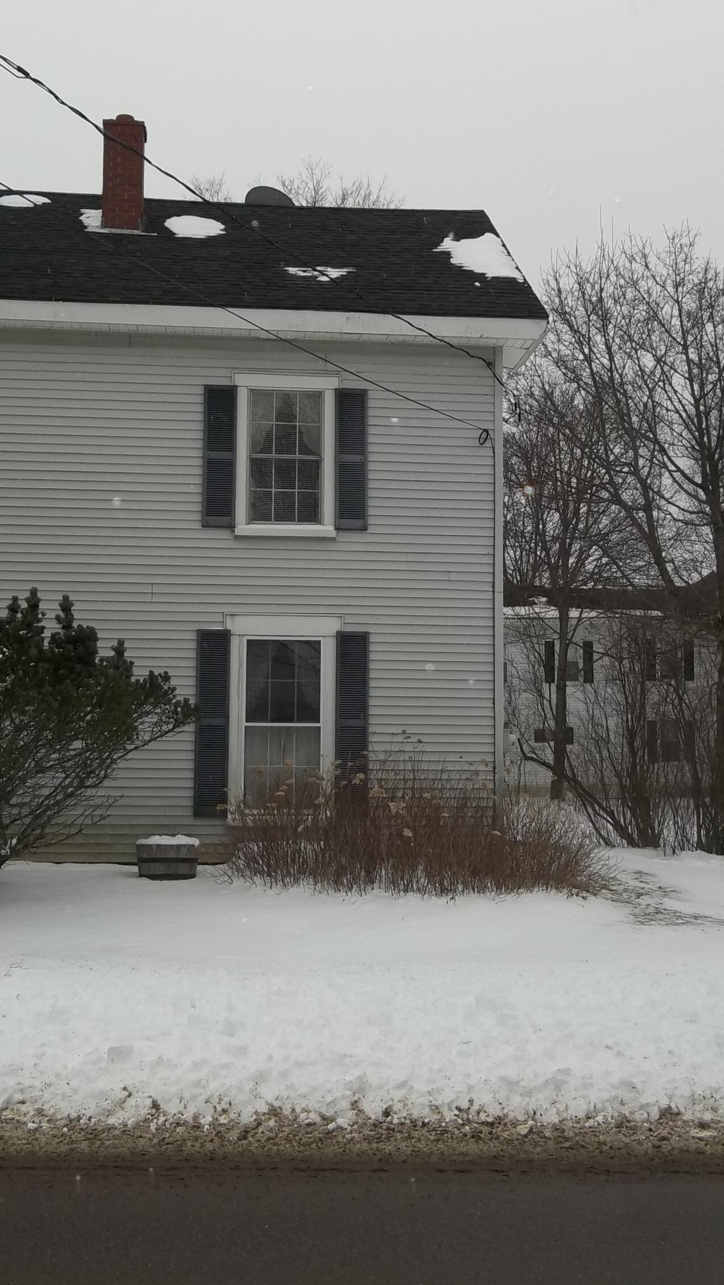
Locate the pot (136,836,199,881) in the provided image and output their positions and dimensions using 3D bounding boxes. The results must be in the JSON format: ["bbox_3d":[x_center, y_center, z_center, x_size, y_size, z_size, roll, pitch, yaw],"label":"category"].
[{"bbox_3d":[-2.050,2.290,14.100,0.660,0.410,0.660,1,-5,-5],"label":"pot"}]

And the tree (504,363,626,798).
[{"bbox_3d":[5.900,-1.850,38.800,4.200,12.700,4.200,1,-5,-5],"label":"tree"}]

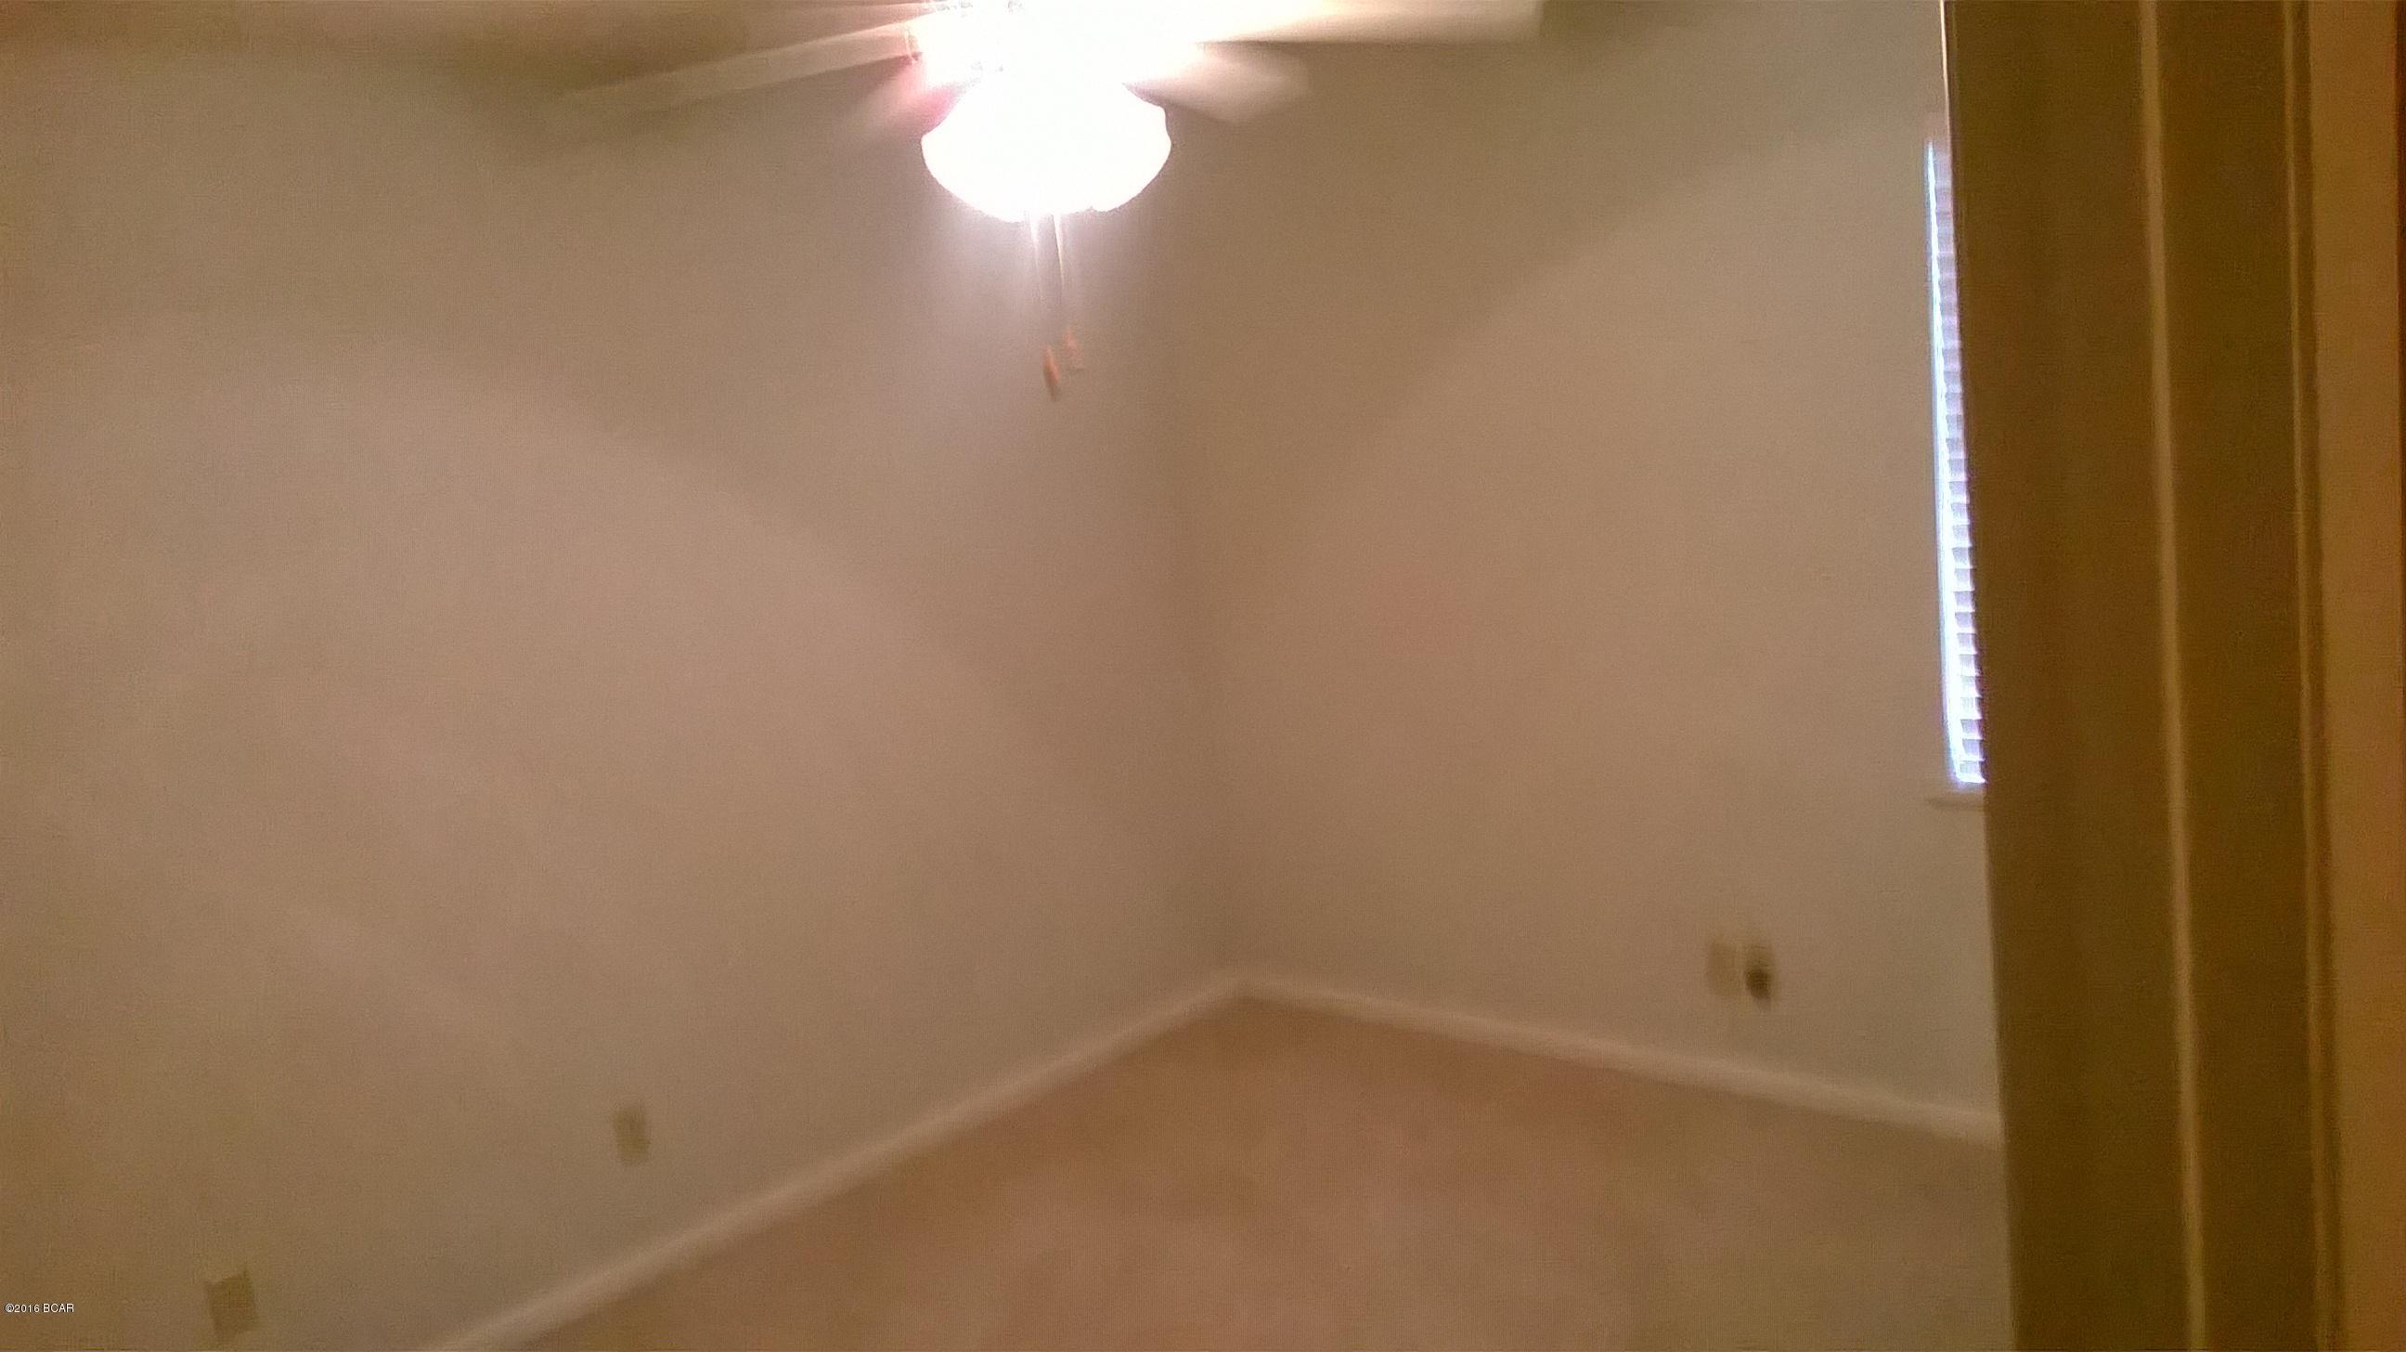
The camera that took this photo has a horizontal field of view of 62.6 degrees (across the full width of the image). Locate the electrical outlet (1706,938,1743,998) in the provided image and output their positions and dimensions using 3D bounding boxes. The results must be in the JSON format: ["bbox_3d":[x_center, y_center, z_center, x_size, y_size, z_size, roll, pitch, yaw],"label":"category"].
[{"bbox_3d":[1.119,0.628,4.248,0.071,0.115,0.010,2,13,43],"label":"electrical outlet"}]

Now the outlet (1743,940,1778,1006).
[{"bbox_3d":[1.178,0.627,4.190,0.071,0.115,0.010,2,13,43],"label":"outlet"}]

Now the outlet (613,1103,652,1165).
[{"bbox_3d":[-1.153,0.927,3.998,0.010,0.115,0.071,2,13,43],"label":"outlet"}]

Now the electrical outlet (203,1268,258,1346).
[{"bbox_3d":[-1.689,1.097,3.440,0.010,0.115,0.071,2,13,43],"label":"electrical outlet"}]

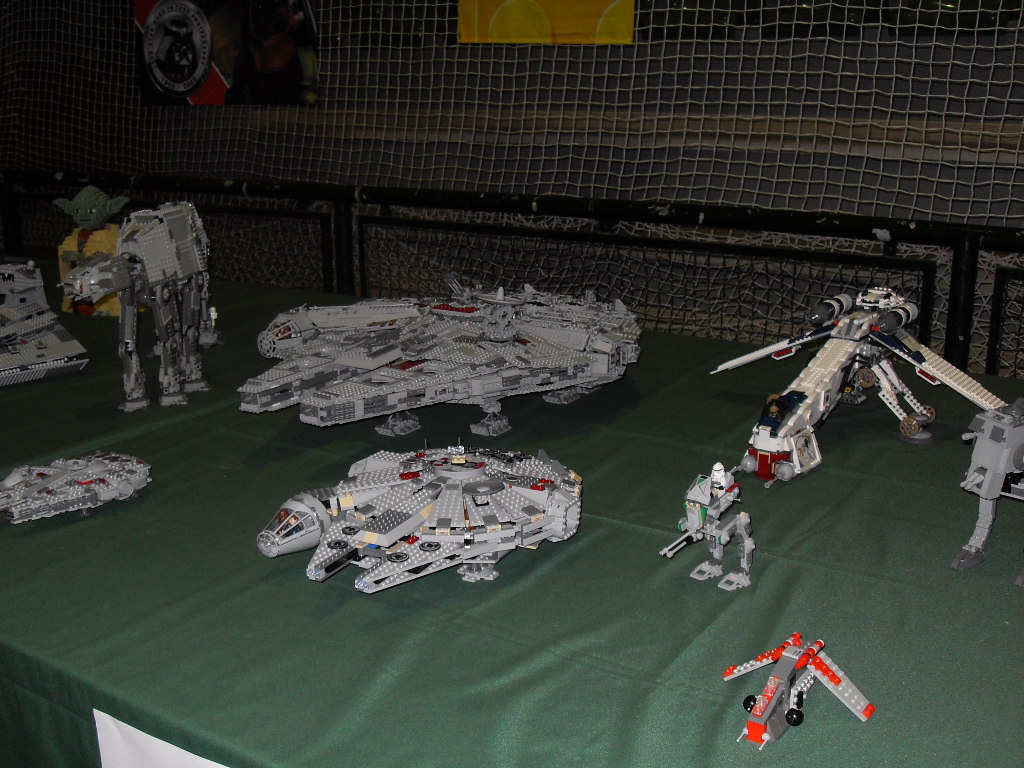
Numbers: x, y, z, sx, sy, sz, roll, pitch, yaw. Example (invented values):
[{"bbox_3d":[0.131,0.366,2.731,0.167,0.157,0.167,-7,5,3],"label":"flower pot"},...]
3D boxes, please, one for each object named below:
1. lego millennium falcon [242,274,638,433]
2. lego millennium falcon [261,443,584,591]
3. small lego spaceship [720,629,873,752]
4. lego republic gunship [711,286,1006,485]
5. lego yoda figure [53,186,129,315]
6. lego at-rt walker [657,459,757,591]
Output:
[{"bbox_3d":[-0.129,-0.068,2.005,0.580,0.210,0.845,9,16,33],"label":"lego millennium falcon"},{"bbox_3d":[-0.084,0.147,1.313,0.295,0.117,0.402,7,15,28],"label":"lego millennium falcon"},{"bbox_3d":[0.236,0.265,0.953,0.132,0.054,0.148,9,16,33],"label":"small lego spaceship"},{"bbox_3d":[0.514,-0.016,1.773,0.475,0.218,0.590,9,16,33],"label":"lego republic gunship"},{"bbox_3d":[-1.118,-0.363,2.962,0.240,0.338,0.165,5,14,19],"label":"lego yoda figure"},{"bbox_3d":[0.211,0.160,1.205,0.145,0.141,0.066,-12,18,-42],"label":"lego at-rt walker"}]

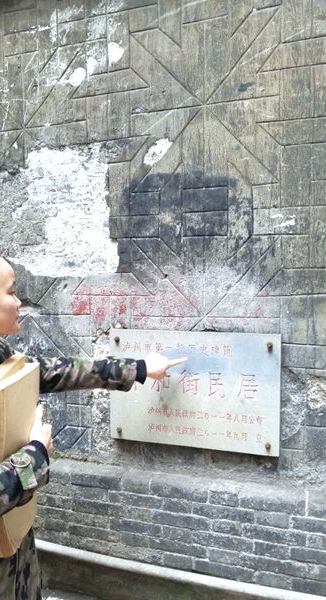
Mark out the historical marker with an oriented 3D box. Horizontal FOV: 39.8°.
[{"bbox_3d":[0.122,0.379,1.919,0.733,0.491,0.035,1,3,17],"label":"historical marker"}]

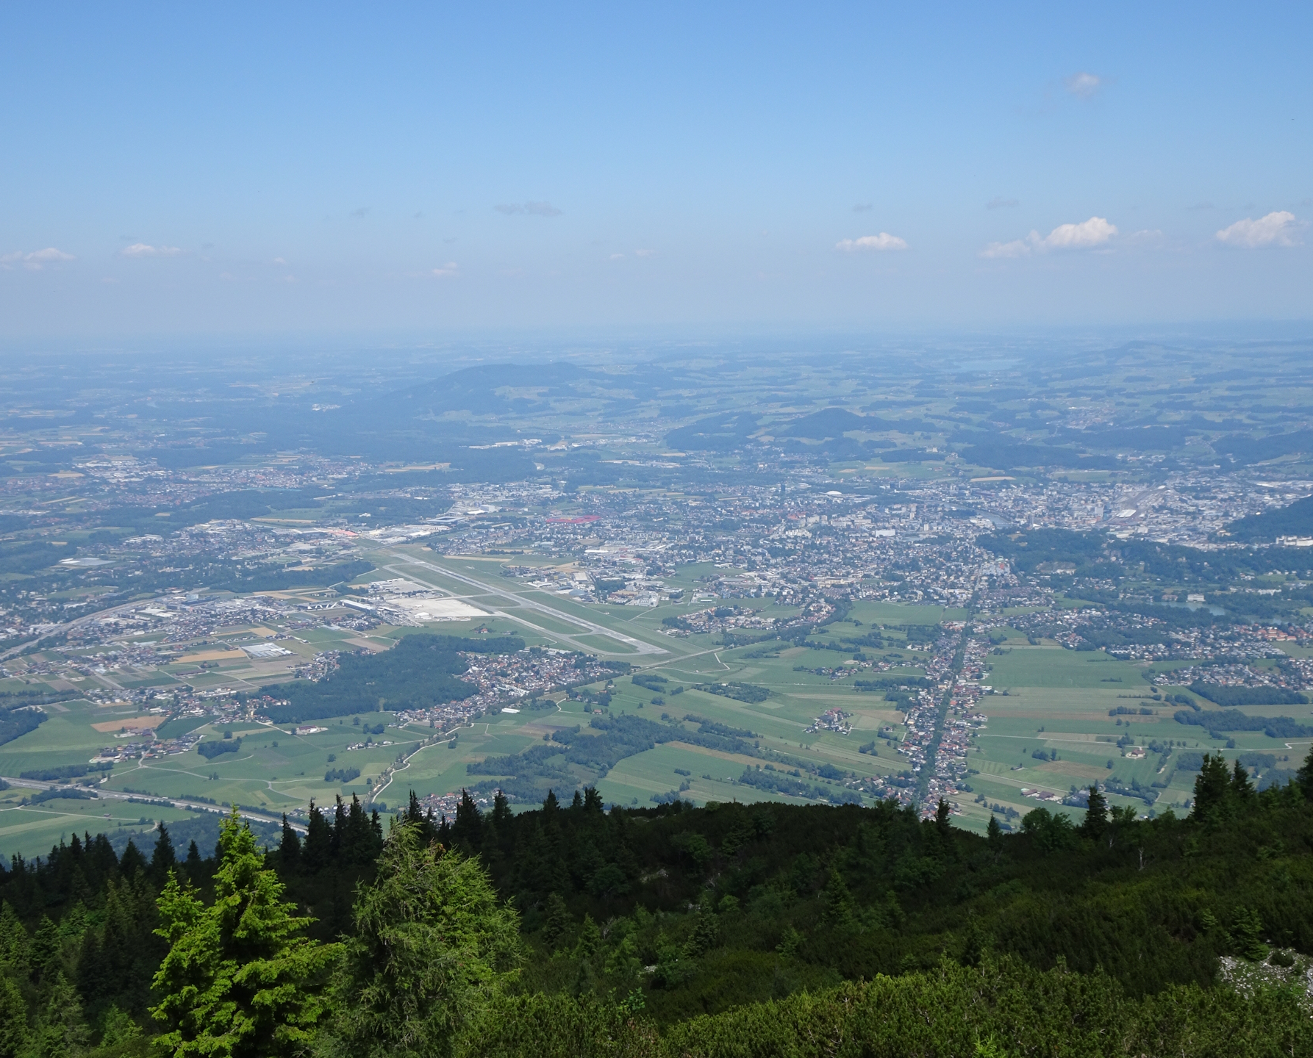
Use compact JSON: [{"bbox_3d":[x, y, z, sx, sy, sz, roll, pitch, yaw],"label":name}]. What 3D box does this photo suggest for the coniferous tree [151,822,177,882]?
[{"bbox_3d":[-56.160,37.230,200.000,3.020,7.640,3.020,-3,8,-16],"label":"coniferous tree"}]

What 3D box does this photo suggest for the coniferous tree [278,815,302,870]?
[{"bbox_3d":[-42.870,37.130,205.000,2.840,7.300,2.840,-2,8,-12],"label":"coniferous tree"}]

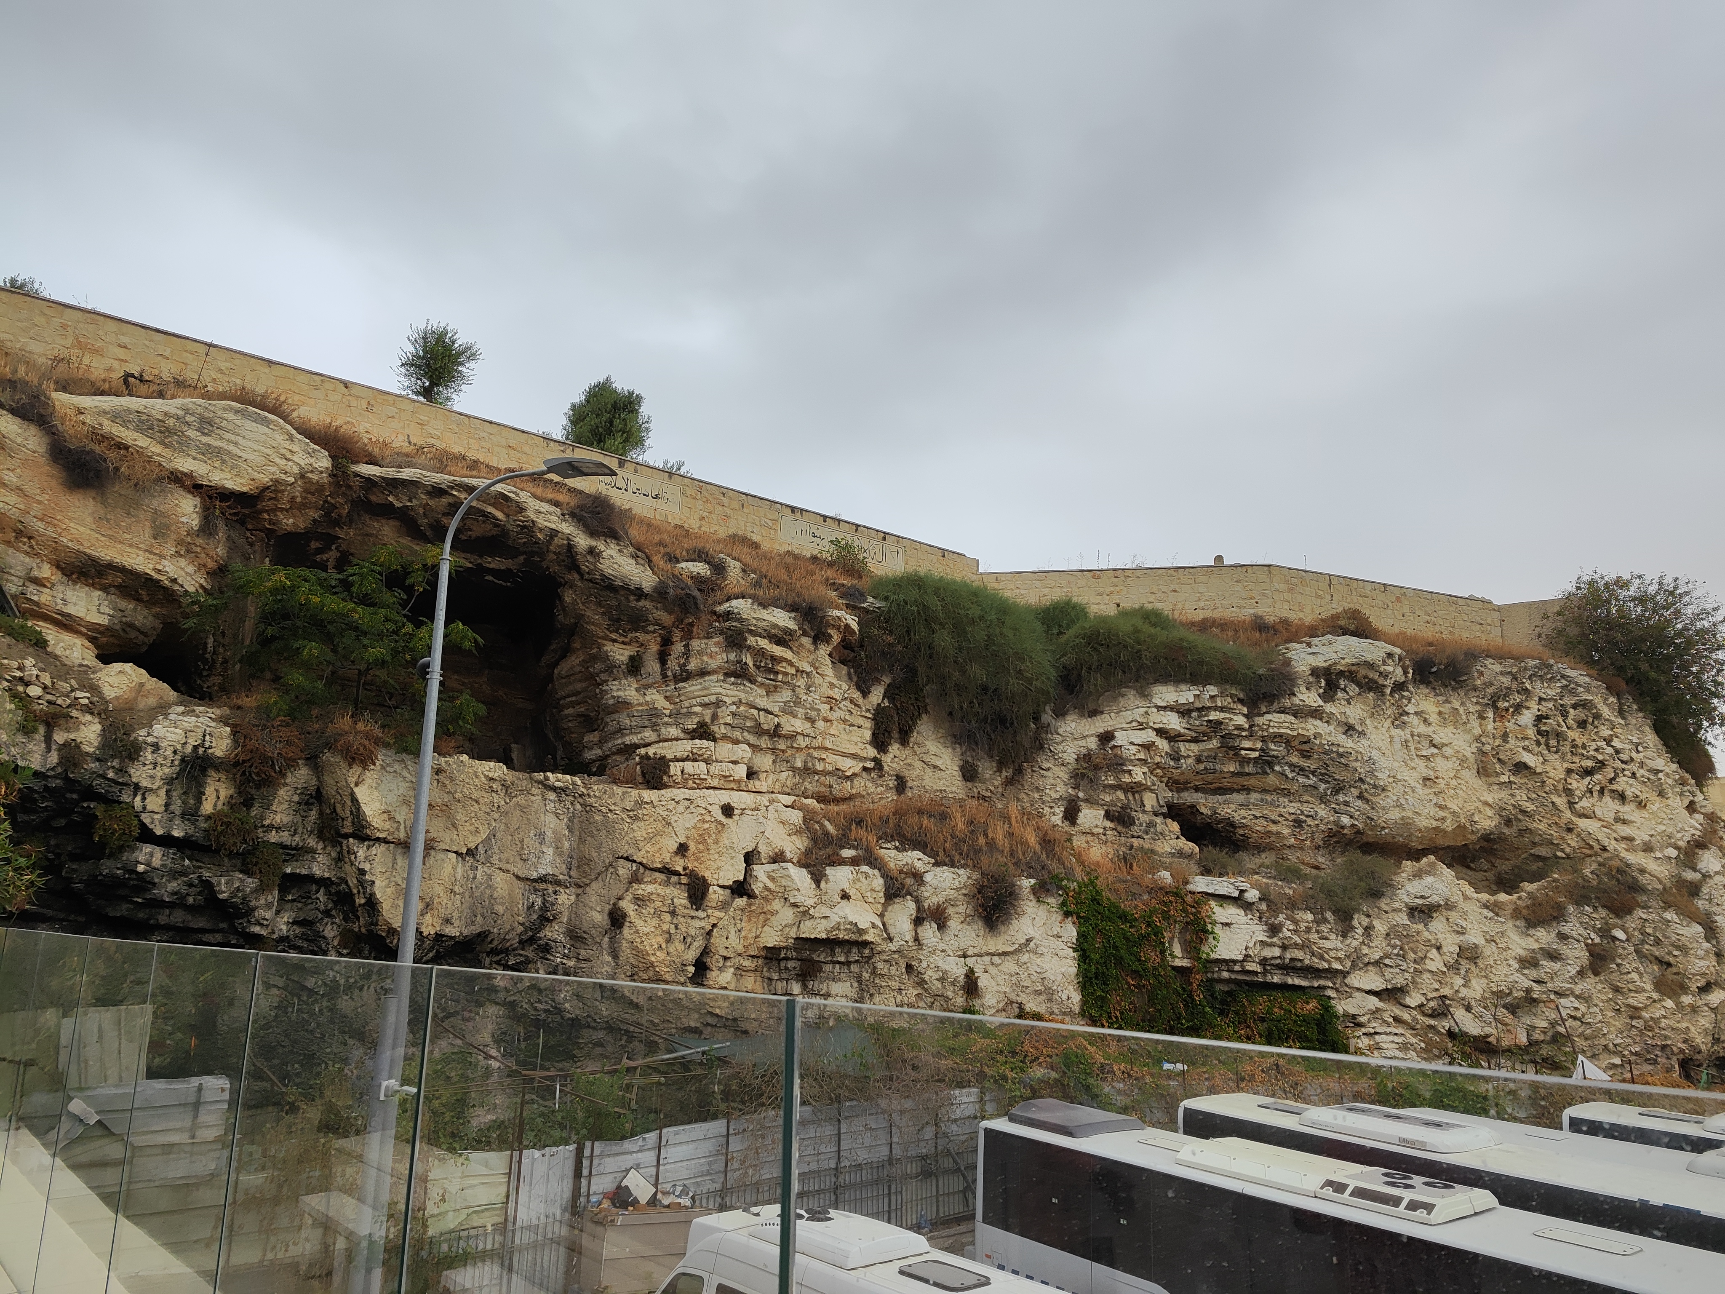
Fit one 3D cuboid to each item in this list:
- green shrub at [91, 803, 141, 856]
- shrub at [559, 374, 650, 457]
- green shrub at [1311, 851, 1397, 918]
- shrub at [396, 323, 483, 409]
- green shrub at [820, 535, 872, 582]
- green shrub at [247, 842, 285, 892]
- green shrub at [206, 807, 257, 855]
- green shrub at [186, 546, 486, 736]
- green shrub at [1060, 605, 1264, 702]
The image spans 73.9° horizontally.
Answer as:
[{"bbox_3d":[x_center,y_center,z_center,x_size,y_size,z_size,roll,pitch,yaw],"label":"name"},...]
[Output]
[{"bbox_3d":[-13.805,3.365,21.200,0.740,0.950,0.630,9,-16,-33],"label":"green shrub"},{"bbox_3d":[-7.605,-6.644,33.961,2.550,2.430,2.420,3,-13,-12],"label":"shrub"},{"bbox_3d":[15.218,7.343,35.500,2.390,1.990,2.030,-5,-14,23],"label":"green shrub"},{"bbox_3d":[-11.470,-7.531,30.972,2.190,2.240,2.080,6,-14,-20],"label":"shrub"},{"bbox_3d":[-0.469,-2.770,36.300,1.660,1.400,1.410,1,-13,-1],"label":"green shrub"},{"bbox_3d":[-11.587,4.273,22.300,0.640,0.950,0.570,9,-16,-33],"label":"green shrub"},{"bbox_3d":[-12.199,3.563,22.200,0.840,0.920,0.710,9,-16,-33],"label":"green shrub"},{"bbox_3d":[-11.337,-0.069,25.000,5.850,3.870,3.630,7,-15,-27],"label":"green shrub"},{"bbox_3d":[9.628,0.238,37.000,6.570,2.910,3.290,-1,-13,6],"label":"green shrub"}]

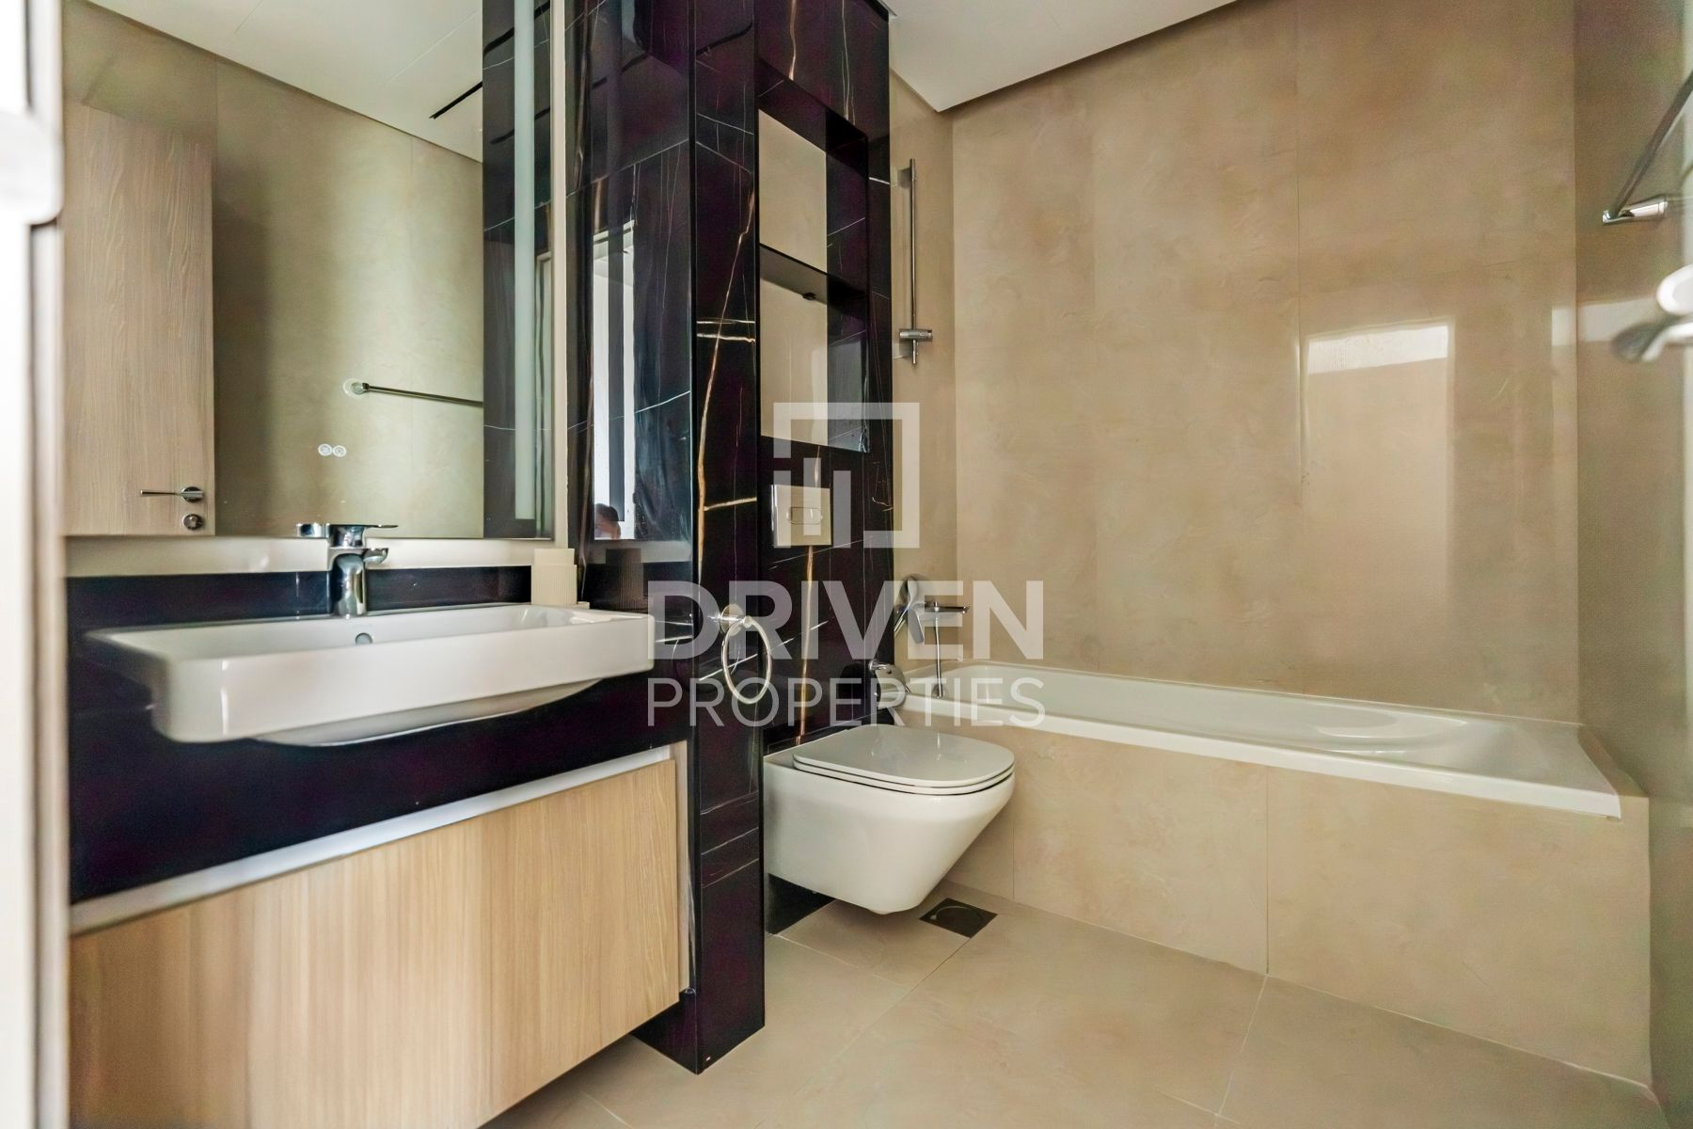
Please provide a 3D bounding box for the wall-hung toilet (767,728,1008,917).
[{"bbox_3d":[0.120,0.588,1.781,0.535,0.310,0.370,1,1,36],"label":"wall-hung toilet"}]

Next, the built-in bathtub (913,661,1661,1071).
[{"bbox_3d":[0.918,0.651,2.139,1.758,0.513,0.747,0,1,37],"label":"built-in bathtub"}]

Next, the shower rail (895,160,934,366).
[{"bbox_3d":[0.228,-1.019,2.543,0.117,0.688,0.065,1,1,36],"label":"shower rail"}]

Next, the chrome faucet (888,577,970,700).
[{"bbox_3d":[0.284,0.247,2.569,0.222,0.425,0.255,0,1,37],"label":"chrome faucet"}]

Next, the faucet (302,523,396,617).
[{"bbox_3d":[-0.721,0.010,1.120,0.155,0.140,0.052,1,1,36],"label":"faucet"}]

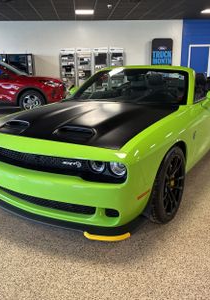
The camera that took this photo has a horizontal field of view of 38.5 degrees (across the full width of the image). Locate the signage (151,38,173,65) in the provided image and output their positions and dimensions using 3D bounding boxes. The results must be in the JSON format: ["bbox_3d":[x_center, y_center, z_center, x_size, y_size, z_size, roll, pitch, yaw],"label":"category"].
[{"bbox_3d":[2.531,-4.261,13.485,0.940,1.400,0.100,-1,15,0],"label":"signage"}]

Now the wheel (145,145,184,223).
[{"bbox_3d":[0.516,0.283,2.755,0.280,0.720,0.720,7,17,27],"label":"wheel"}]

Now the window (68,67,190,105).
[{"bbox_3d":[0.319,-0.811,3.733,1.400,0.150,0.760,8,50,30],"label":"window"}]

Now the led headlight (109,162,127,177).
[{"bbox_3d":[0.102,0.127,2.121,0.135,0.115,0.080,6,17,22],"label":"led headlight"}]

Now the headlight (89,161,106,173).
[{"bbox_3d":[-0.048,0.115,2.200,0.128,0.110,0.080,7,17,26],"label":"headlight"}]

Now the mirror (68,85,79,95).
[{"bbox_3d":[-0.458,-0.865,4.359,0.210,0.130,0.140,8,18,30],"label":"mirror"}]

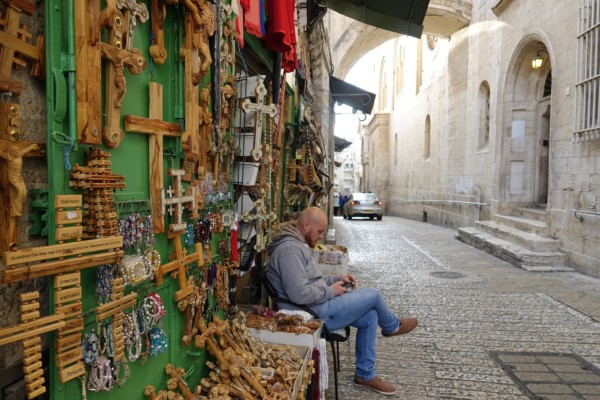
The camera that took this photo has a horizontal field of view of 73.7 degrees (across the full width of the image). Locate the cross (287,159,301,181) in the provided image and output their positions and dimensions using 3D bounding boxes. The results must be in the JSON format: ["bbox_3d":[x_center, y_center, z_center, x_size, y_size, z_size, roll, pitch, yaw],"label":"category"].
[{"bbox_3d":[-0.070,-0.317,4.300,0.160,0.250,0.025,-1,3,-37],"label":"cross"}]

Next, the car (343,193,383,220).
[{"bbox_3d":[3.530,0.430,23.500,1.770,1.470,4.500,1,1,1],"label":"car"}]

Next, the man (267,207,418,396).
[{"bbox_3d":[0.270,0.675,2.780,0.980,1.280,0.550,1,3,8],"label":"man"}]

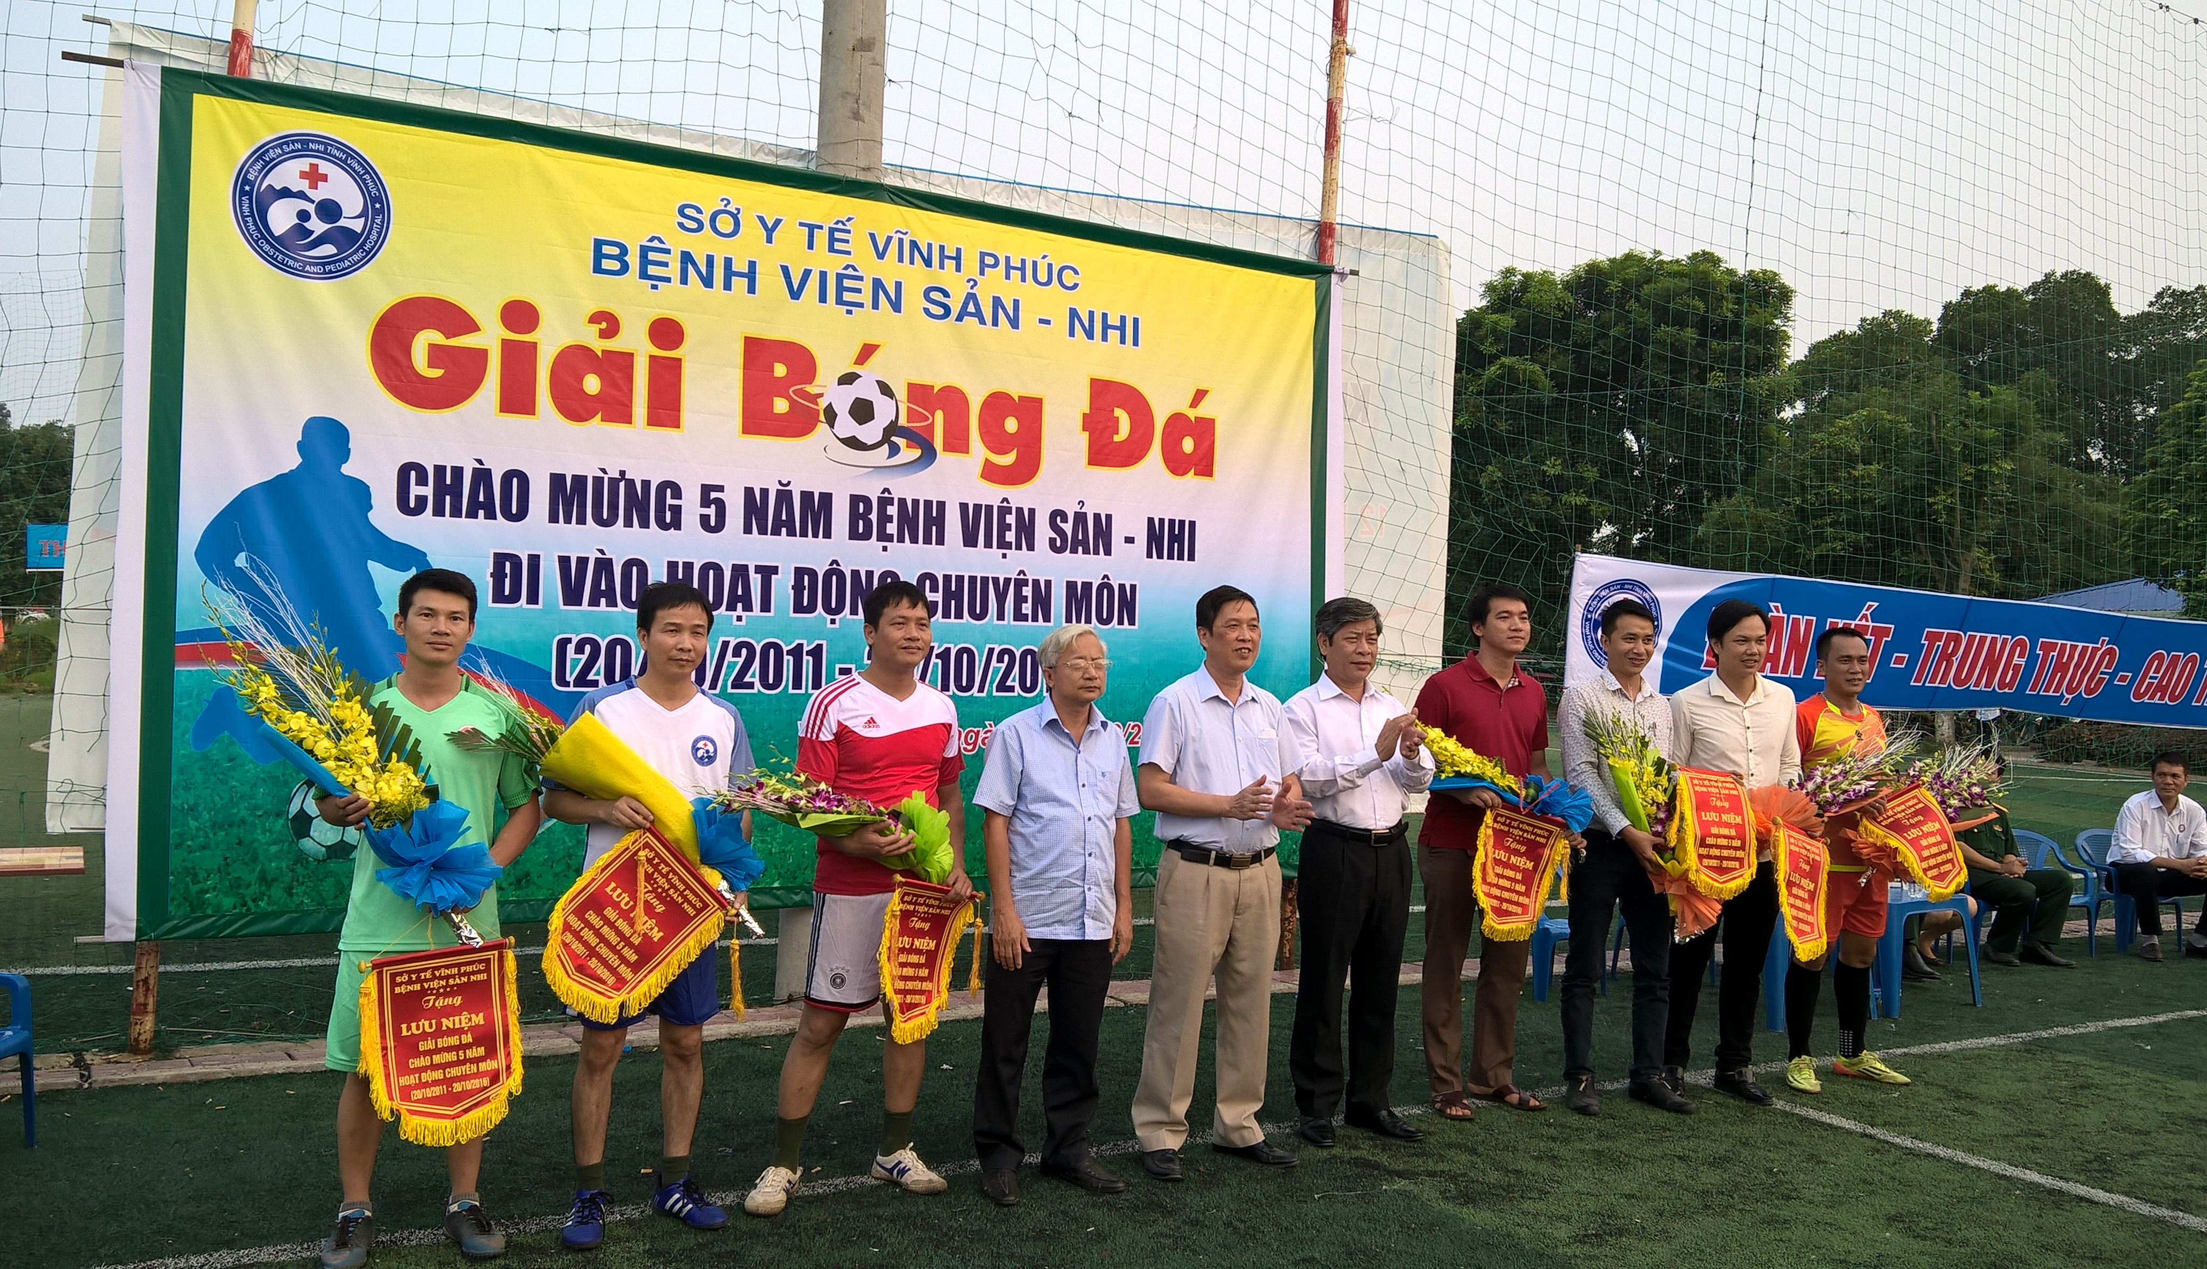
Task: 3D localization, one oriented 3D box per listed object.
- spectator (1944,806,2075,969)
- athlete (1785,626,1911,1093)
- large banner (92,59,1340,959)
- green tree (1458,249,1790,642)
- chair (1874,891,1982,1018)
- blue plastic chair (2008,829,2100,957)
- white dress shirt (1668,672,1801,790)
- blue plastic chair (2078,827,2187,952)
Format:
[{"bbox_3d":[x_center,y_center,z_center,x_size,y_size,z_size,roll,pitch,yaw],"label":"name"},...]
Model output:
[{"bbox_3d":[5.025,1.208,10.107,0.530,1.200,0.750,3,-1,-20],"label":"spectator"},{"bbox_3d":[2.855,0.829,6.830,0.520,1.700,0.450,3,-1,-13],"label":"athlete"},{"bbox_3d":[-1.115,-0.377,7.370,5.100,2.970,0.080,2,0,-30],"label":"large banner"},{"bbox_3d":[14.482,-4.125,50.082,10.500,13.600,10.000,3,-1,-20],"label":"green tree"},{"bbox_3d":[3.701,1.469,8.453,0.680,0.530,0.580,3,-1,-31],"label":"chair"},{"bbox_3d":[5.030,1.400,9.840,0.520,0.690,0.510,2,0,-19],"label":"blue plastic chair"},{"bbox_3d":[2.300,0.452,6.494,0.500,0.650,0.320,2,-1,-6],"label":"white dress shirt"},{"bbox_3d":[6.135,1.507,10.684,0.540,0.720,0.520,3,-1,-18],"label":"blue plastic chair"}]

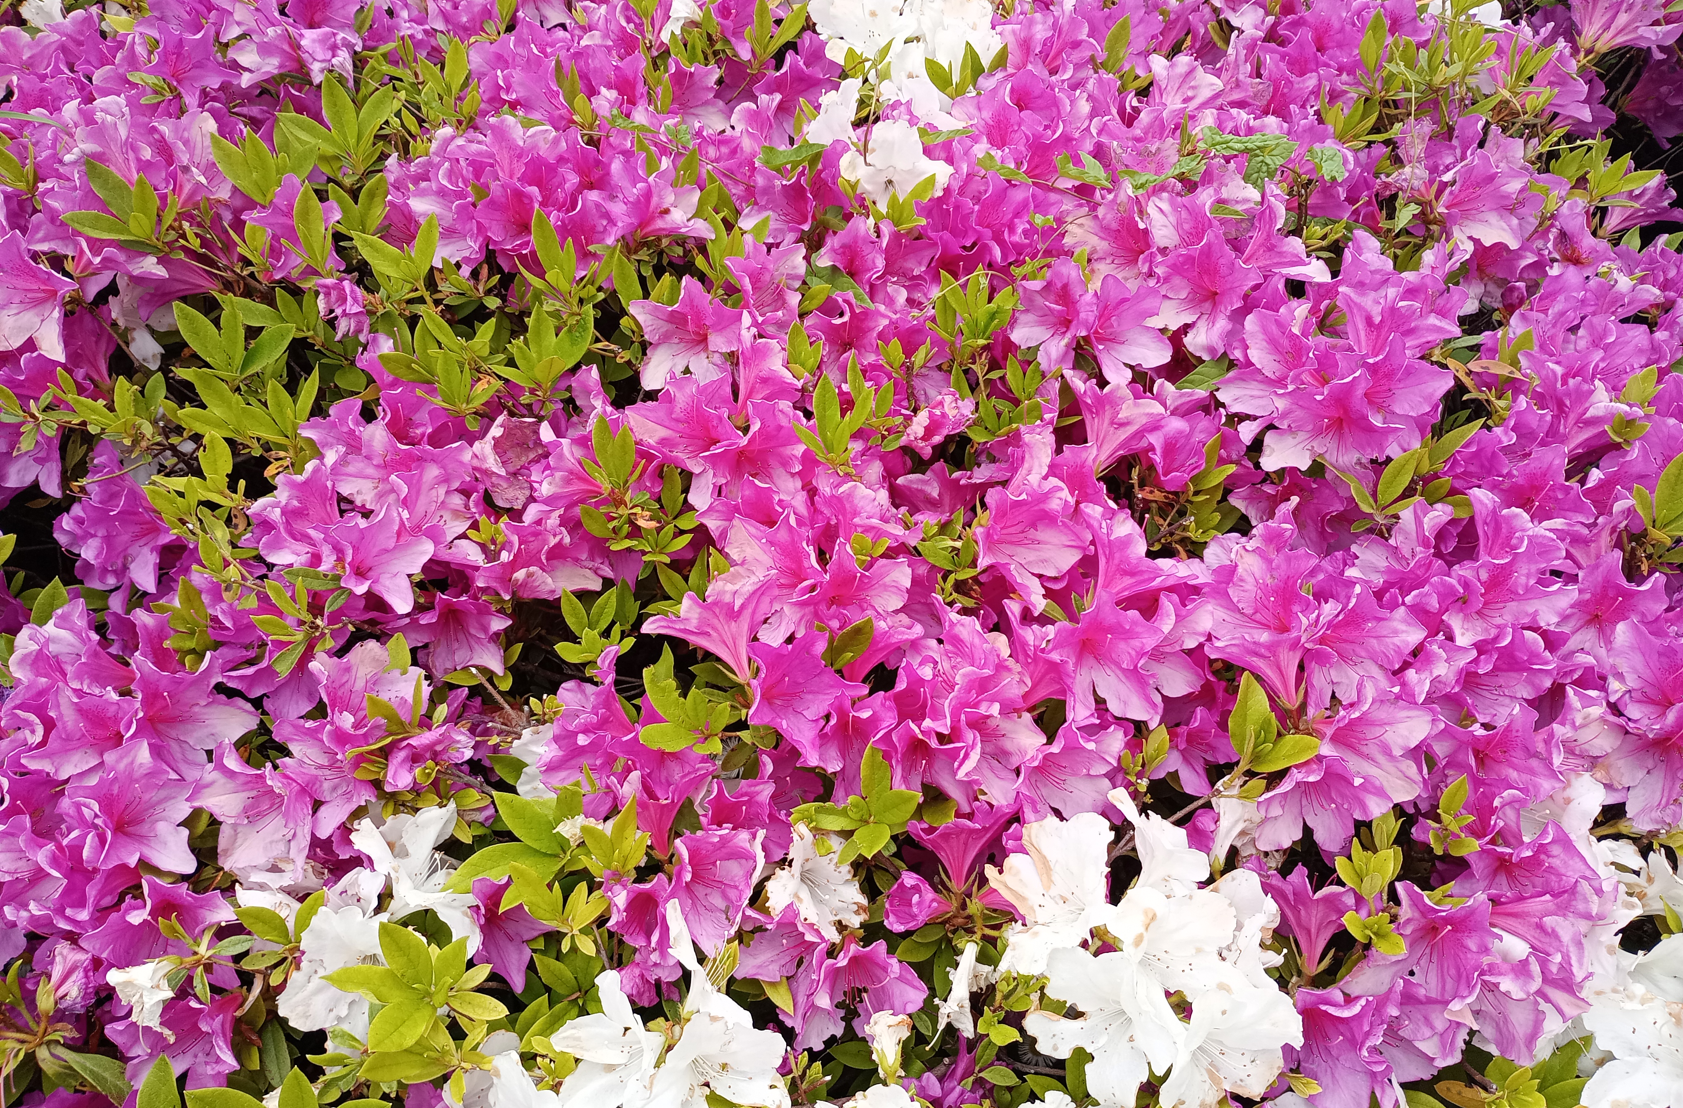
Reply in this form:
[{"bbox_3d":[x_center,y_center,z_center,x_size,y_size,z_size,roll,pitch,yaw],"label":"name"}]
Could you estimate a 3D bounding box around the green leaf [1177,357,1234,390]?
[{"bbox_3d":[0.217,-0.107,0.810,0.041,0.010,0.023,-26,67,-5],"label":"green leaf"}]

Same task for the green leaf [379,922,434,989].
[{"bbox_3d":[-0.215,0.199,0.673,0.025,0.009,0.041,-40,86,-12],"label":"green leaf"}]

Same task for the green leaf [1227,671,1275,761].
[{"bbox_3d":[0.204,0.080,0.680,0.022,0.010,0.045,-2,81,-6],"label":"green leaf"}]

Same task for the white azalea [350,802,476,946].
[{"bbox_3d":[-0.226,0.169,0.720,0.066,0.050,0.062,46,56,-2],"label":"white azalea"}]

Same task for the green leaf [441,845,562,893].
[{"bbox_3d":[-0.165,0.156,0.660,0.058,0.013,0.024,-11,62,-12],"label":"green leaf"}]

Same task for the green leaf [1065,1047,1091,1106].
[{"bbox_3d":[0.109,0.239,0.625,0.012,0.007,0.028,-2,84,0],"label":"green leaf"}]

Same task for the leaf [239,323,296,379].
[{"bbox_3d":[-0.341,-0.120,0.810,0.044,0.010,0.019,-43,75,6],"label":"leaf"}]

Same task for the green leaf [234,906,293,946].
[{"bbox_3d":[-0.295,0.191,0.698,0.035,0.008,0.017,36,54,-8],"label":"green leaf"}]

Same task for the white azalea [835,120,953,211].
[{"bbox_3d":[0.035,-0.246,0.865,0.072,0.057,0.048,-1,15,-3],"label":"white azalea"}]

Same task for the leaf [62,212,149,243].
[{"bbox_3d":[-0.517,-0.229,0.958,0.058,0.010,0.022,15,43,-15],"label":"leaf"}]

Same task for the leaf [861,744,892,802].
[{"bbox_3d":[0.017,0.124,0.765,0.018,0.008,0.033,-6,90,-1],"label":"leaf"}]

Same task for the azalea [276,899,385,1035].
[{"bbox_3d":[-0.235,0.191,0.630,0.060,0.045,0.062,-7,88,-31],"label":"azalea"}]

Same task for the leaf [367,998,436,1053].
[{"bbox_3d":[-0.212,0.230,0.662,0.026,0.009,0.040,37,39,17],"label":"leaf"}]

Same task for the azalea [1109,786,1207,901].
[{"bbox_3d":[0.152,0.139,0.653,0.052,0.052,0.050,24,54,19],"label":"azalea"}]

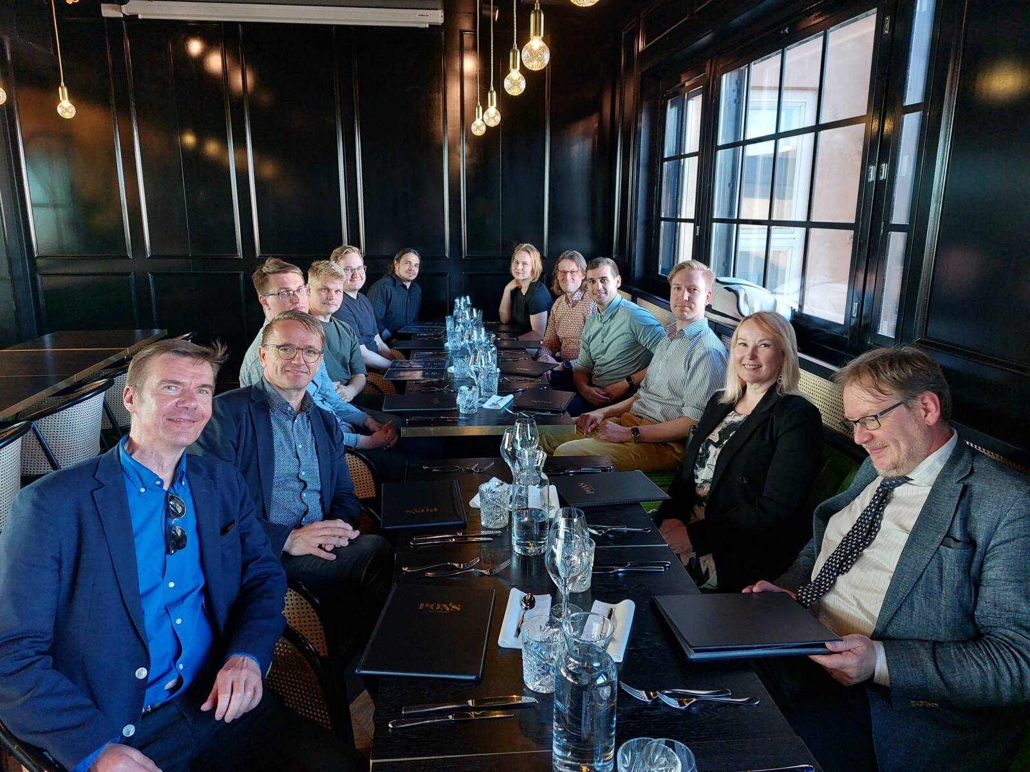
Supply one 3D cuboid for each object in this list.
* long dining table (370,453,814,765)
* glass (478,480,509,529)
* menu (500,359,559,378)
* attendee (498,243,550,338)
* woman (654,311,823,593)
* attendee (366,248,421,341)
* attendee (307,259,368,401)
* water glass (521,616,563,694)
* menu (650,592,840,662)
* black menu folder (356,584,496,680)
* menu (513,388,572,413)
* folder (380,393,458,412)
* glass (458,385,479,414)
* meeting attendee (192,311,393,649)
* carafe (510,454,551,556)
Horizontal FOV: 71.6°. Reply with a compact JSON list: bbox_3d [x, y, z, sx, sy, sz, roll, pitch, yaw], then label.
[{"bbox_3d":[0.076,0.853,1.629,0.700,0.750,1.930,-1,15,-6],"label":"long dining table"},{"bbox_3d":[-0.058,0.333,1.979,0.085,0.103,0.085,2,14,5],"label":"glass"},{"bbox_3d":[0.075,-0.089,3.871,0.232,0.015,0.318,6,15,22],"label":"menu"},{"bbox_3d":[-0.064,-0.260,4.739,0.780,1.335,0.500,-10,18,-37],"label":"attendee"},{"bbox_3d":[0.632,0.417,2.265,0.750,1.290,0.520,-6,15,-23],"label":"woman"},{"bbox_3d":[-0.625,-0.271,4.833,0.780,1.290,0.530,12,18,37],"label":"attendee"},{"bbox_3d":[-0.685,0.122,3.219,0.800,1.341,0.530,11,18,34],"label":"attendee"},{"bbox_3d":[0.050,0.494,1.305,0.079,0.107,0.079,-1,15,-6],"label":"water glass"},{"bbox_3d":[0.484,0.502,1.519,0.310,0.030,0.230,0,8,-6],"label":"menu"},{"bbox_3d":[-0.168,0.497,1.465,0.230,0.015,0.310,2,15,3],"label":"black menu folder"},{"bbox_3d":[0.138,0.064,3.256,0.232,0.015,0.318,4,14,14],"label":"menu"},{"bbox_3d":[-0.409,0.066,3.102,0.310,0.016,0.230,-1,15,-6],"label":"folder"},{"bbox_3d":[-0.199,0.060,3.082,0.085,0.102,0.085,2,14,5],"label":"glass"},{"bbox_3d":[-0.565,0.417,2.297,0.750,1.290,0.560,9,16,31],"label":"meeting attendee"},{"bbox_3d":[0.042,0.299,1.822,0.096,0.245,0.096,2,14,5],"label":"carafe"}]

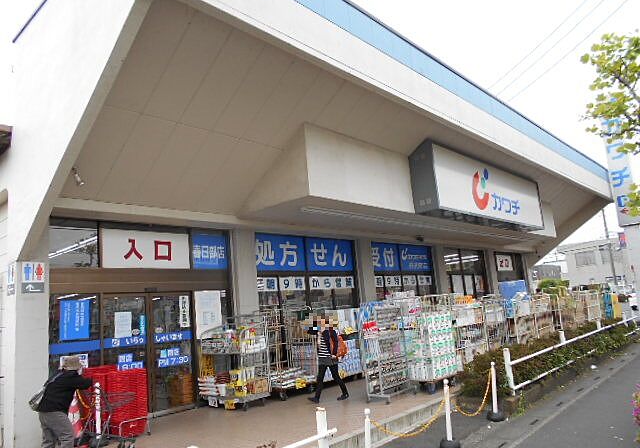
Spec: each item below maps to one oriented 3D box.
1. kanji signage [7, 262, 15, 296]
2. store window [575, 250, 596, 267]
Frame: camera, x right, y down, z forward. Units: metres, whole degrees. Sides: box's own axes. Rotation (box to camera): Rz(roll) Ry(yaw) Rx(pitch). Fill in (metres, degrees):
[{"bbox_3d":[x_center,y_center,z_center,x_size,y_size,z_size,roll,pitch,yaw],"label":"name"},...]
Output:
[{"bbox_3d":[-4.477,0.807,6.960,0.310,0.445,0.020,-14,-13,41],"label":"kanji signage"},{"bbox_3d":[26.802,3.498,48.461,1.800,1.350,0.120,-14,-13,41],"label":"store window"}]

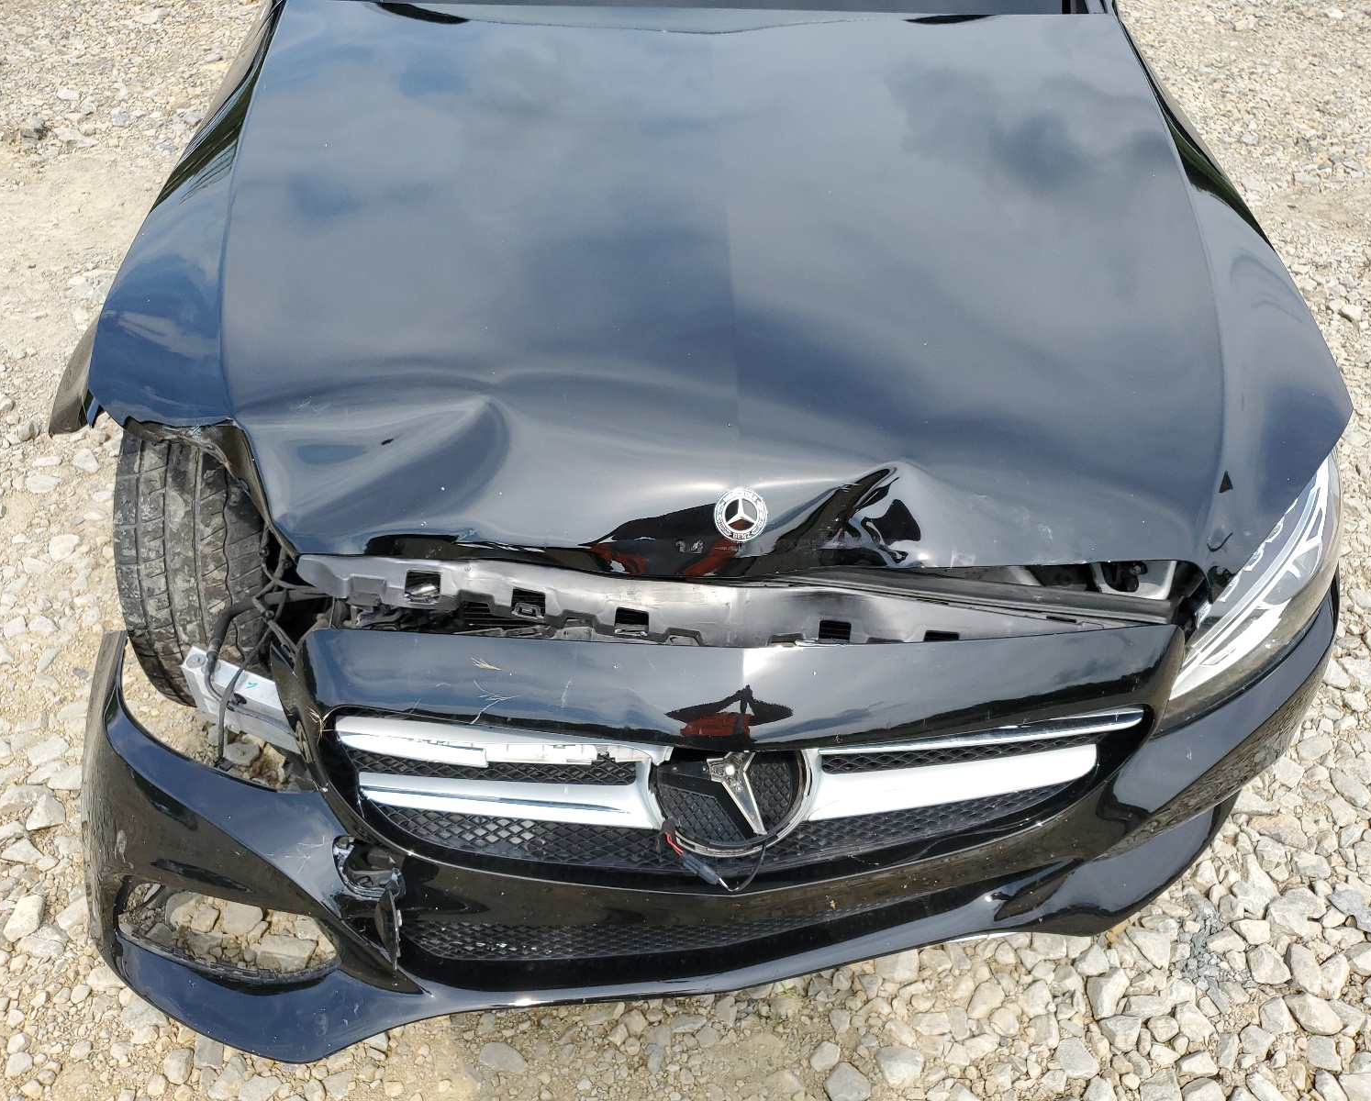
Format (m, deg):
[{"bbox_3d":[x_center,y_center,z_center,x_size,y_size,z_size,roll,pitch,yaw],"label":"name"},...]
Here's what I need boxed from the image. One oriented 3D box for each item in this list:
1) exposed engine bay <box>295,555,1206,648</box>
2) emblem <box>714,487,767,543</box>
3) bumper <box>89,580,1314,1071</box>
[{"bbox_3d":[0.063,0.059,1.280,1.000,0.100,0.130,1,42,1],"label":"exposed engine bay"},{"bbox_3d":[0.059,-0.038,1.180,0.057,0.057,0.008,0,3,3],"label":"emblem"},{"bbox_3d":[0.030,0.267,1.452,1.800,0.570,0.550,-3,42,-3],"label":"bumper"}]

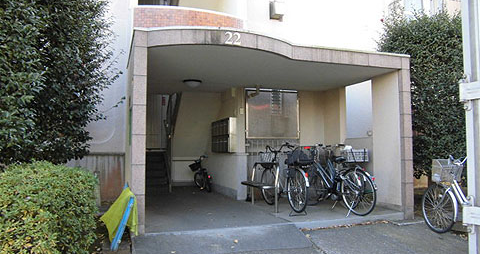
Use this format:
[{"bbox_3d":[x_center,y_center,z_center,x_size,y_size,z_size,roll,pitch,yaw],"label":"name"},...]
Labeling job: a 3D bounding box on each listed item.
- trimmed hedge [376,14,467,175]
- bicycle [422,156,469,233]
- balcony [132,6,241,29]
[{"bbox_3d":[3.747,-0.431,6.951,2.000,3.200,1.500,1,-3,-19],"label":"trimmed hedge"},{"bbox_3d":[2.817,0.835,4.209,0.550,1.050,1.750,1,-3,-19],"label":"bicycle"},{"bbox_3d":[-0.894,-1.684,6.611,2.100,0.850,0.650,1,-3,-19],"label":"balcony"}]

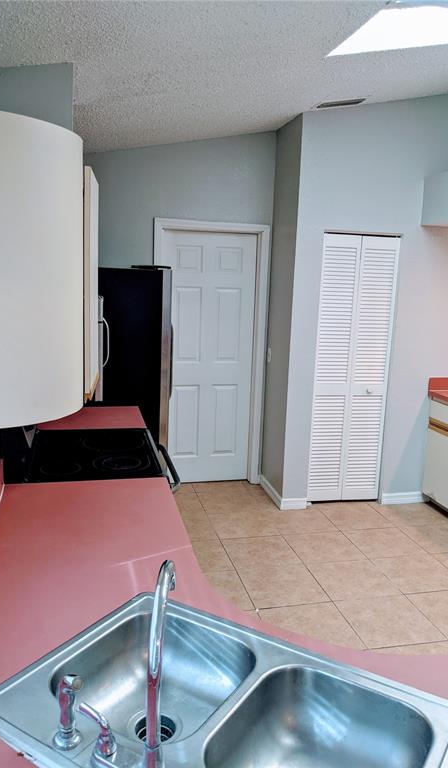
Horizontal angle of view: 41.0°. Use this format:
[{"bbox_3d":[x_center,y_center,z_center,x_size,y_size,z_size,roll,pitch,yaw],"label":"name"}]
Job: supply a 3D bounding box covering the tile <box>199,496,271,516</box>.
[{"bbox_3d":[0.041,0.917,4.628,0.425,0.010,0.425,-1,11,-13],"label":"tile"}]

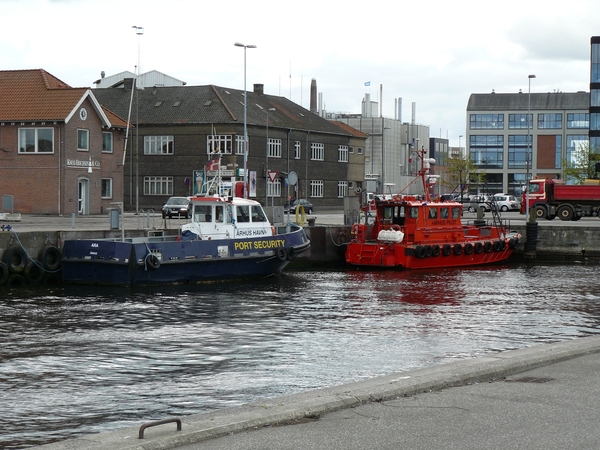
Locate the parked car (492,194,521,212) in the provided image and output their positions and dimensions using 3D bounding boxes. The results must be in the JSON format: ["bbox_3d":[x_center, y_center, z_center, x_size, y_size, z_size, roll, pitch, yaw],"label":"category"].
[{"bbox_3d":[20.504,-2.160,136.482,4.200,1.600,1.770,2,2,38],"label":"parked car"}]

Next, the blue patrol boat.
[{"bbox_3d":[-3.877,-0.272,59.110,4.500,5.200,13.200,2,2,41],"label":"blue patrol boat"}]

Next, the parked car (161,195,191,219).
[{"bbox_3d":[-8.295,-1.207,90.598,1.700,1.420,4.250,1,1,3],"label":"parked car"}]

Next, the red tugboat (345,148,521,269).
[{"bbox_3d":[8.460,-1.007,72.994,12.500,6.200,4.500,-1,2,-45],"label":"red tugboat"}]

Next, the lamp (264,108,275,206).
[{"bbox_3d":[-2.284,-4.750,100.918,0.900,8.150,0.300,1,1,26],"label":"lamp"}]

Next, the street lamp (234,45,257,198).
[{"bbox_3d":[-3.018,-5.064,73.904,1.400,10.000,0.350,0,2,-32],"label":"street lamp"}]

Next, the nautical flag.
[{"bbox_3d":[-3.881,-2.679,59.400,0.620,0.550,0.120,0,1,-6],"label":"nautical flag"}]

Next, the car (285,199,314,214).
[{"bbox_3d":[0.000,-1.767,116.490,1.700,1.420,4.200,1,1,27],"label":"car"}]

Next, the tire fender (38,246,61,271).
[{"bbox_3d":[-10.490,1.397,56.000,0.280,1.020,1.020,2,2,38],"label":"tire fender"}]

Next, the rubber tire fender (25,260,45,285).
[{"bbox_3d":[-10.969,1.956,55.200,0.280,1.000,1.000,2,2,38],"label":"rubber tire fender"}]

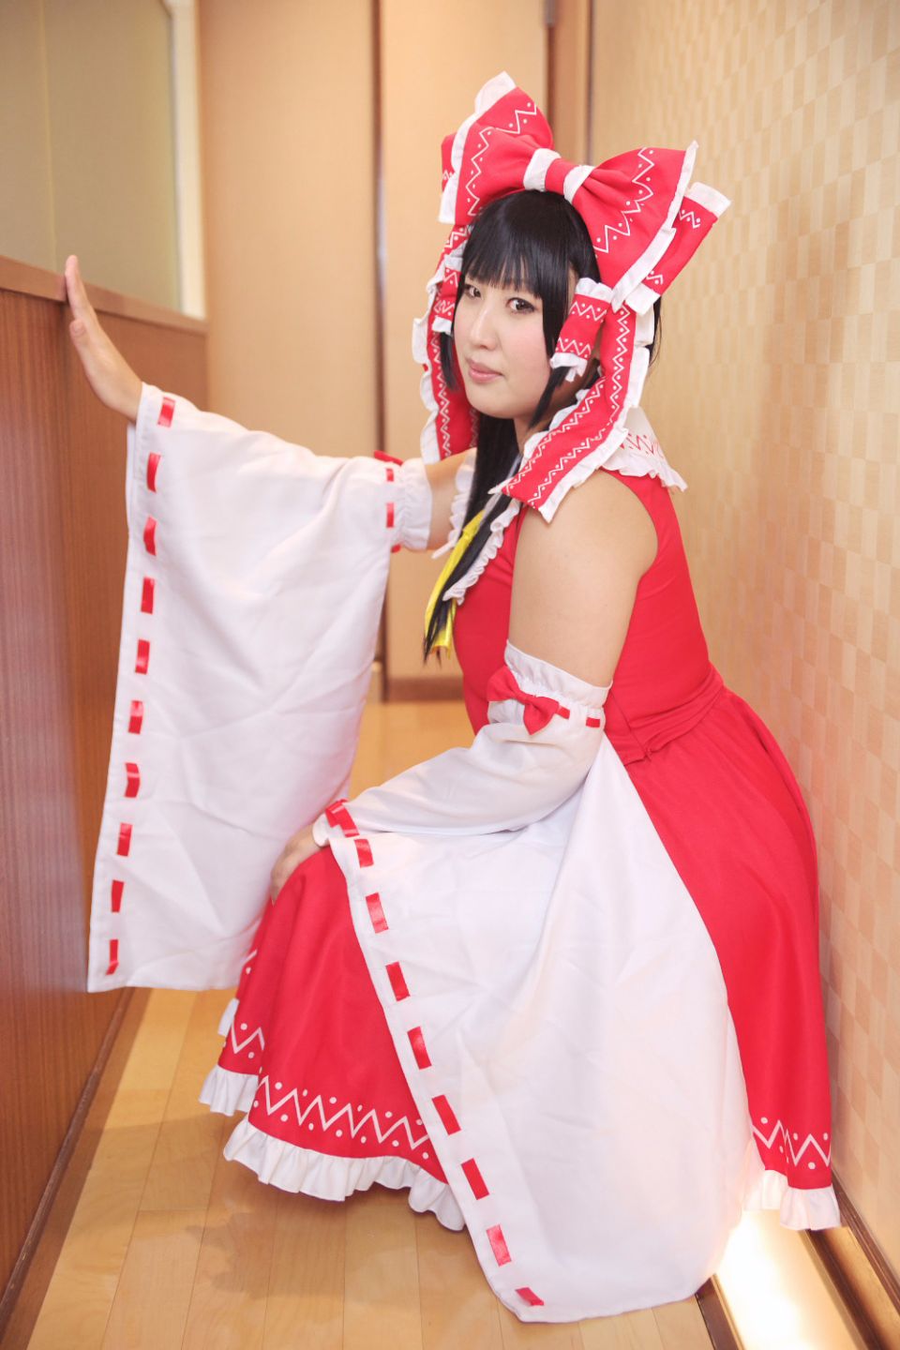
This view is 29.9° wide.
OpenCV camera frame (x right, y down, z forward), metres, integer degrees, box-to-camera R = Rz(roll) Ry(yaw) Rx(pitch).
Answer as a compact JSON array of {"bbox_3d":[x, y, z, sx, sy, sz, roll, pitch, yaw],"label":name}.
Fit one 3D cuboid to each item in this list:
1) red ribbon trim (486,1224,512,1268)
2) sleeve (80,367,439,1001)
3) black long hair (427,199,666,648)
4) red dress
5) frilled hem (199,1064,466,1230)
[{"bbox_3d":[0.046,0.534,1.580,0.015,0.039,0.004,-13,10,11],"label":"red ribbon trim"},{"bbox_3d":[-0.223,0.020,1.970,0.440,0.690,0.140,8,12,28],"label":"sleeve"},{"bbox_3d":[0.092,-0.258,1.710,0.200,0.460,0.240,12,12,28],"label":"black long hair"},{"bbox_3d":[0.067,0.141,1.730,0.600,0.700,0.470,-4,11,-21],"label":"red dress"},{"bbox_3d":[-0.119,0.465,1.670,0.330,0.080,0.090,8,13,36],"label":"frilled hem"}]

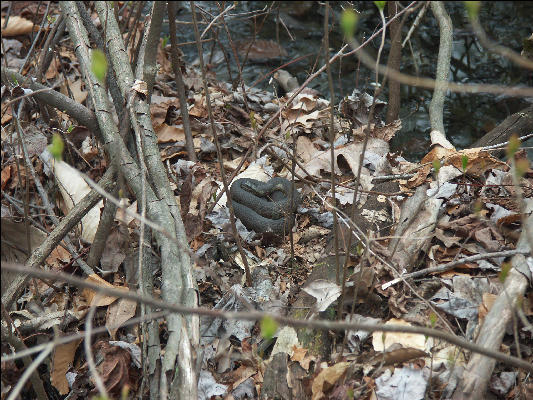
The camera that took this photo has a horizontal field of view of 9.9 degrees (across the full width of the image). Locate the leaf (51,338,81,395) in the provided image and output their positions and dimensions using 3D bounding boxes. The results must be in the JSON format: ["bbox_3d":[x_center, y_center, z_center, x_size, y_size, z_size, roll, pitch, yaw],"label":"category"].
[{"bbox_3d":[-0.294,0.245,4.500,0.047,0.081,0.030,0,17,0],"label":"leaf"}]

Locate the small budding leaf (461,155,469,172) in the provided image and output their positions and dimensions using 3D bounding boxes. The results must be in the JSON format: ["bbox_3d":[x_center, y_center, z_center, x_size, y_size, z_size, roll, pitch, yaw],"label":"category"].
[{"bbox_3d":[0.324,-0.059,5.000,0.011,0.027,0.010,0,17,0],"label":"small budding leaf"}]

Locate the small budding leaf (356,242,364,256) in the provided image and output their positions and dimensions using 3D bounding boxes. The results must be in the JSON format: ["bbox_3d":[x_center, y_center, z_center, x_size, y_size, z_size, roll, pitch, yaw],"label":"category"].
[{"bbox_3d":[0.146,0.077,4.750,0.011,0.019,0.009,0,17,0],"label":"small budding leaf"}]

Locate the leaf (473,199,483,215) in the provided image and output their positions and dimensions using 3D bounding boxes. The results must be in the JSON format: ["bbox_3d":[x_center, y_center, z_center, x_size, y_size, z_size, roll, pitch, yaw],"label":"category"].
[{"bbox_3d":[0.321,0.011,4.650,0.014,0.022,0.010,0,17,0],"label":"leaf"}]

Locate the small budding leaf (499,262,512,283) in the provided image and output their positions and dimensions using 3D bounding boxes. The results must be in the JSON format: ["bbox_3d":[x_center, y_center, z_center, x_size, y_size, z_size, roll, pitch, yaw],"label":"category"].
[{"bbox_3d":[0.344,0.104,4.400,0.019,0.028,0.013,0,17,0],"label":"small budding leaf"}]

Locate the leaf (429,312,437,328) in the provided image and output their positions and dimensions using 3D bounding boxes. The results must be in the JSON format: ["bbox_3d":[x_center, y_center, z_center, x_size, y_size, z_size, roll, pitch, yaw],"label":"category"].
[{"bbox_3d":[0.239,0.173,4.400,0.011,0.021,0.010,0,17,0],"label":"leaf"}]

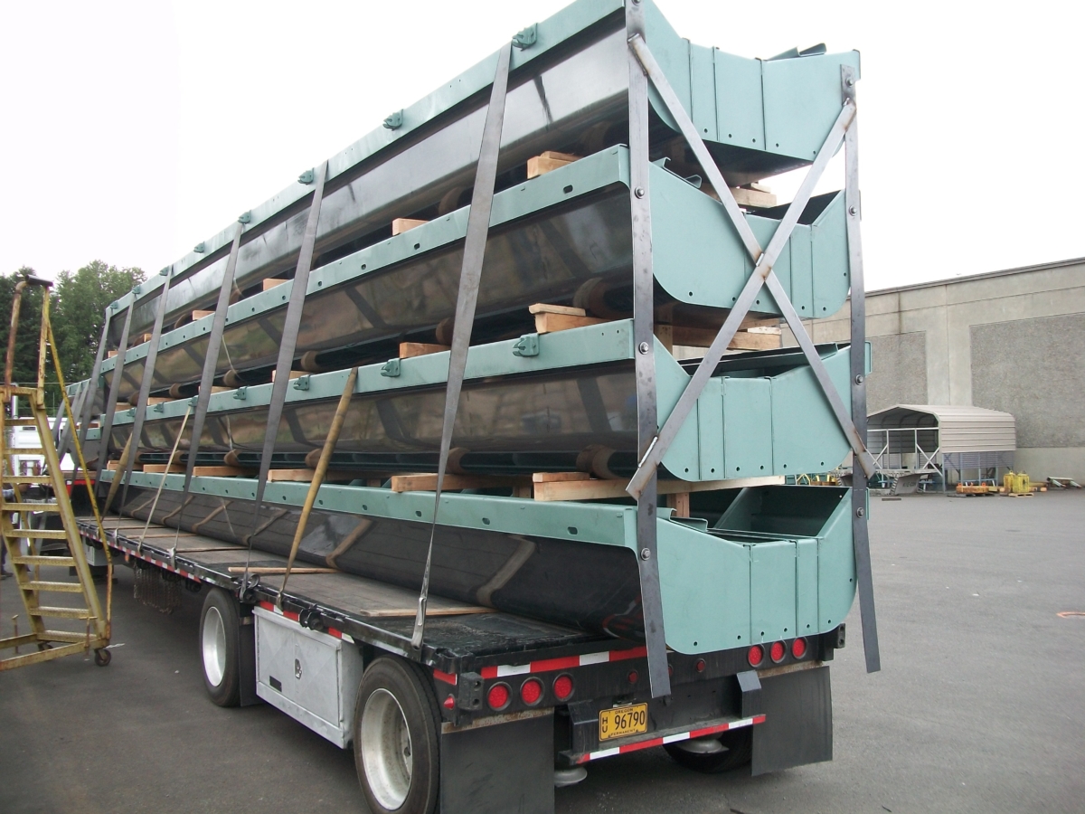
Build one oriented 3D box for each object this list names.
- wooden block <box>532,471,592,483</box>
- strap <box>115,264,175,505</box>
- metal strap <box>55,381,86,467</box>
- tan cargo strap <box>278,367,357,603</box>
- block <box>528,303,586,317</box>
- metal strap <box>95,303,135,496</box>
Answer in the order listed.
[{"bbox_3d":[0.097,0.344,4.856,0.275,0.040,0.089,2,-3,-33],"label":"wooden block"},{"bbox_3d":[-4.387,-0.115,11.069,0.070,2.895,0.100,12,-7,-33],"label":"strap"},{"bbox_3d":[-7.444,0.320,15.746,0.070,1.494,0.100,20,-17,-30],"label":"metal strap"},{"bbox_3d":[-1.469,0.481,6.564,0.060,1.576,0.090,22,-12,-31],"label":"tan cargo strap"},{"bbox_3d":[0.076,-0.455,4.761,0.260,0.039,0.089,2,-3,-33],"label":"block"},{"bbox_3d":[-5.360,-0.035,12.563,0.070,2.774,0.100,12,-9,-32],"label":"metal strap"}]

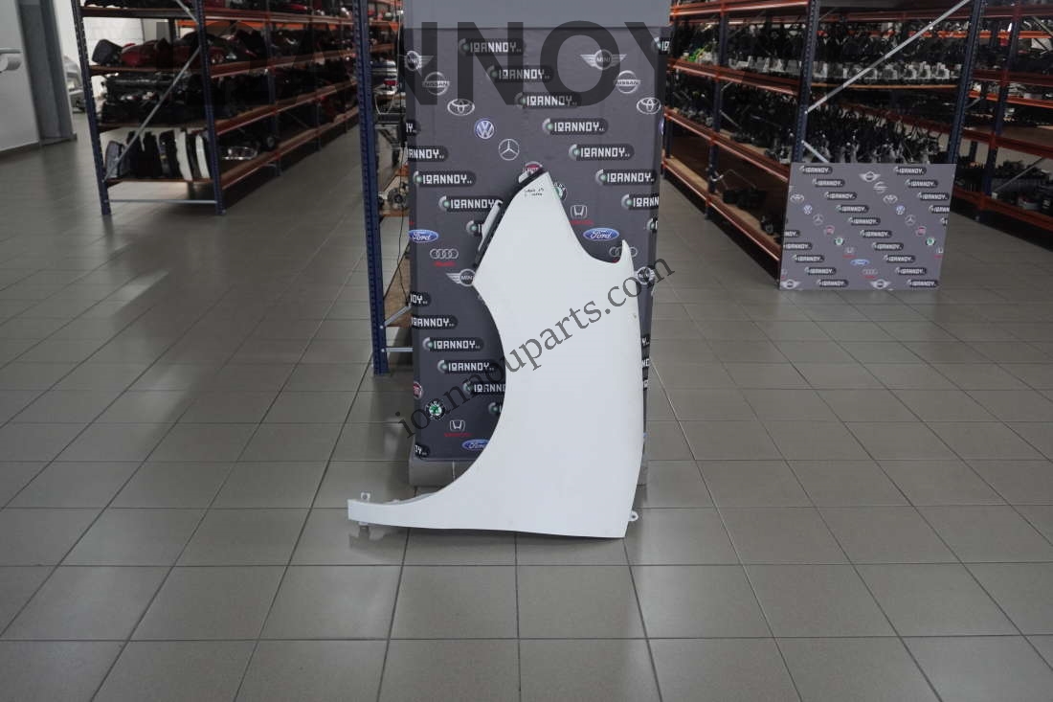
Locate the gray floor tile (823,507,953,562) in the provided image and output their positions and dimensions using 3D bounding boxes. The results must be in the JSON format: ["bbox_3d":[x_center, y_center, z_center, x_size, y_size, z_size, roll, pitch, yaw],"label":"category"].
[{"bbox_3d":[1.034,0.530,2.531,0.301,0.010,0.301,0,20,-2],"label":"gray floor tile"}]

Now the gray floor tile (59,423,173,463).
[{"bbox_3d":[-1.394,0.313,2.996,0.298,0.010,0.298,0,20,-2],"label":"gray floor tile"}]

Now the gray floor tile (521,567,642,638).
[{"bbox_3d":[0.129,0.627,2.199,0.300,0.010,0.300,0,20,-2],"label":"gray floor tile"}]

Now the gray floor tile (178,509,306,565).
[{"bbox_3d":[-0.781,0.522,2.455,0.300,0.010,0.300,0,20,-2],"label":"gray floor tile"}]

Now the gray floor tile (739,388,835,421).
[{"bbox_3d":[1.000,0.212,3.354,0.300,0.010,0.300,0,20,-2],"label":"gray floor tile"}]

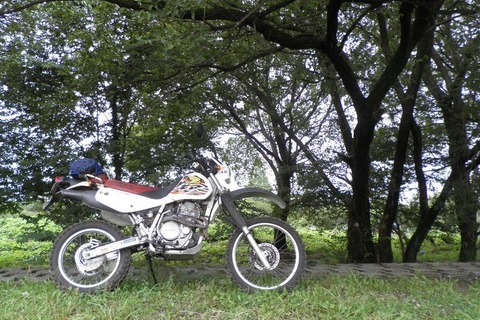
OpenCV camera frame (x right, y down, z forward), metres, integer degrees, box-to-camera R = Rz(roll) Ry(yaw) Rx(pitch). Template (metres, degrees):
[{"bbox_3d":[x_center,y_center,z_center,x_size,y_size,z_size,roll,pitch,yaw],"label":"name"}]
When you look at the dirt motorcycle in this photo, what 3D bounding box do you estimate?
[{"bbox_3d":[-0.530,0.575,3.200,2.170,1.170,0.820,1,-23,-7],"label":"dirt motorcycle"}]

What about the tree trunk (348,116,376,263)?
[{"bbox_3d":[1.880,0.429,5.837,0.400,2.250,0.400,0,-10,0],"label":"tree trunk"}]

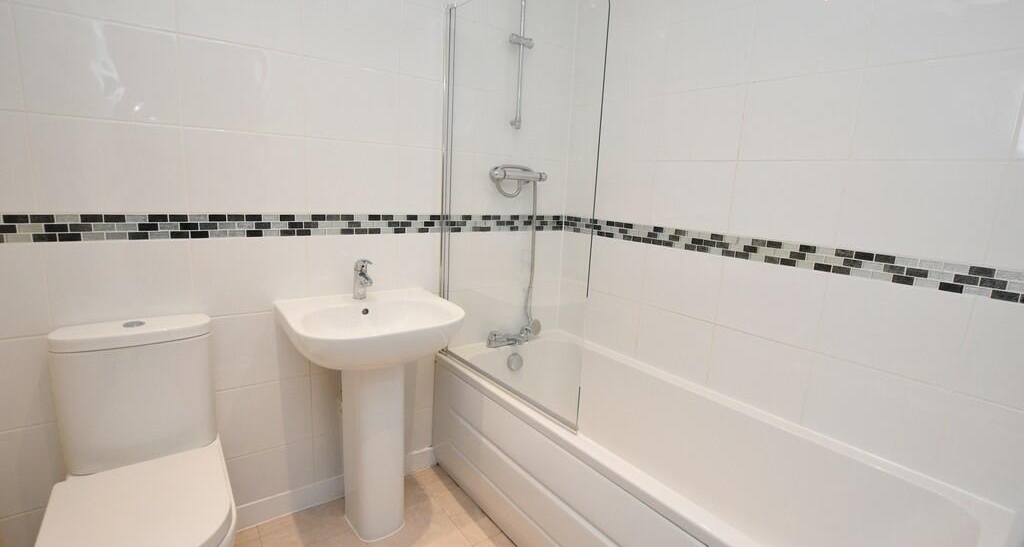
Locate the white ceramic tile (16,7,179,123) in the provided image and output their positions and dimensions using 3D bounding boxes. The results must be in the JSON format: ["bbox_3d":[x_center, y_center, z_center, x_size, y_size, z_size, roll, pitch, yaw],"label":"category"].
[{"bbox_3d":[-1.085,-0.542,1.134,0.330,0.250,0.010,-5,13,-36],"label":"white ceramic tile"}]

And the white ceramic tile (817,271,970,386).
[{"bbox_3d":[1.080,0.155,1.232,0.010,0.250,0.330,-5,14,-36],"label":"white ceramic tile"}]

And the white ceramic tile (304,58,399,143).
[{"bbox_3d":[-0.557,-0.595,1.510,0.330,0.250,0.010,-5,14,-36],"label":"white ceramic tile"}]

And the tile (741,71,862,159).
[{"bbox_3d":[0.900,-0.490,1.362,0.010,0.250,0.330,-5,14,-36],"label":"tile"}]

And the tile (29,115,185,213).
[{"bbox_3d":[-1.098,-0.294,1.180,0.330,0.250,0.010,-5,13,-36],"label":"tile"}]

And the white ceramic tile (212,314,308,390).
[{"bbox_3d":[-0.882,0.261,1.480,0.325,0.255,0.010,-4,11,-33],"label":"white ceramic tile"}]

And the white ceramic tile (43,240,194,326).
[{"bbox_3d":[-1.115,0.030,1.240,0.330,0.250,0.010,-5,13,-36],"label":"white ceramic tile"}]

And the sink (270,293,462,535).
[{"bbox_3d":[-0.474,0.529,1.530,0.544,0.824,0.443,-5,13,-37],"label":"sink"}]

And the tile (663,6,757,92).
[{"bbox_3d":[0.709,-0.806,1.551,0.010,0.255,0.313,-5,13,-41],"label":"tile"}]

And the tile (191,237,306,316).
[{"bbox_3d":[-0.856,0.008,1.430,0.330,0.250,0.010,-5,13,-36],"label":"tile"}]

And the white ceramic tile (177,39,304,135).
[{"bbox_3d":[-0.835,-0.576,1.342,0.330,0.250,0.010,-5,14,-36],"label":"white ceramic tile"}]

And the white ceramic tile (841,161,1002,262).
[{"bbox_3d":[1.096,-0.177,1.172,0.010,0.255,0.313,-5,13,-41],"label":"white ceramic tile"}]

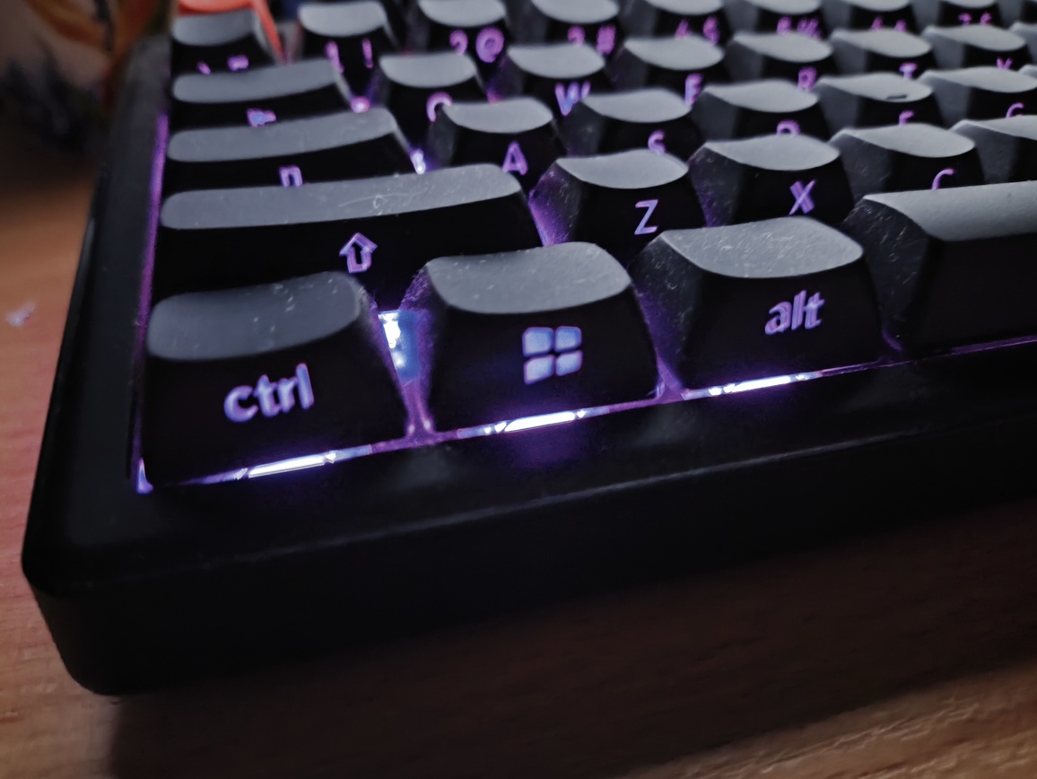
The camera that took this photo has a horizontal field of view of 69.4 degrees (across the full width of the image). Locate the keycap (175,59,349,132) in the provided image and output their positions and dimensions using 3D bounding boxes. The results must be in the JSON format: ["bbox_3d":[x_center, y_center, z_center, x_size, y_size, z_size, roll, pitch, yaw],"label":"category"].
[{"bbox_3d":[-0.036,-0.039,0.105,0.028,0.010,0.018,-10,44,-14],"label":"keycap"}]

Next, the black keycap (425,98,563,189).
[{"bbox_3d":[-0.003,-0.032,0.098,0.018,0.010,0.018,-10,44,-14],"label":"black keycap"}]

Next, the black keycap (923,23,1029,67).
[{"bbox_3d":[0.078,-0.058,0.133,0.018,0.010,0.018,-10,44,-14],"label":"black keycap"}]

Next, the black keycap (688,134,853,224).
[{"bbox_3d":[0.030,-0.024,0.091,0.018,0.011,0.018,-10,44,-14],"label":"black keycap"}]

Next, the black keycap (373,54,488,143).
[{"bbox_3d":[-0.013,-0.043,0.110,0.018,0.010,0.018,-10,44,-14],"label":"black keycap"}]

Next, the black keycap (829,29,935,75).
[{"bbox_3d":[0.060,-0.055,0.129,0.018,0.010,0.018,-10,44,-14],"label":"black keycap"}]

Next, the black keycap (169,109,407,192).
[{"bbox_3d":[-0.028,-0.027,0.092,0.032,0.010,0.018,-10,44,-14],"label":"black keycap"}]

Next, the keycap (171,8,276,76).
[{"bbox_3d":[-0.046,-0.052,0.117,0.018,0.011,0.018,-10,44,-14],"label":"keycap"}]

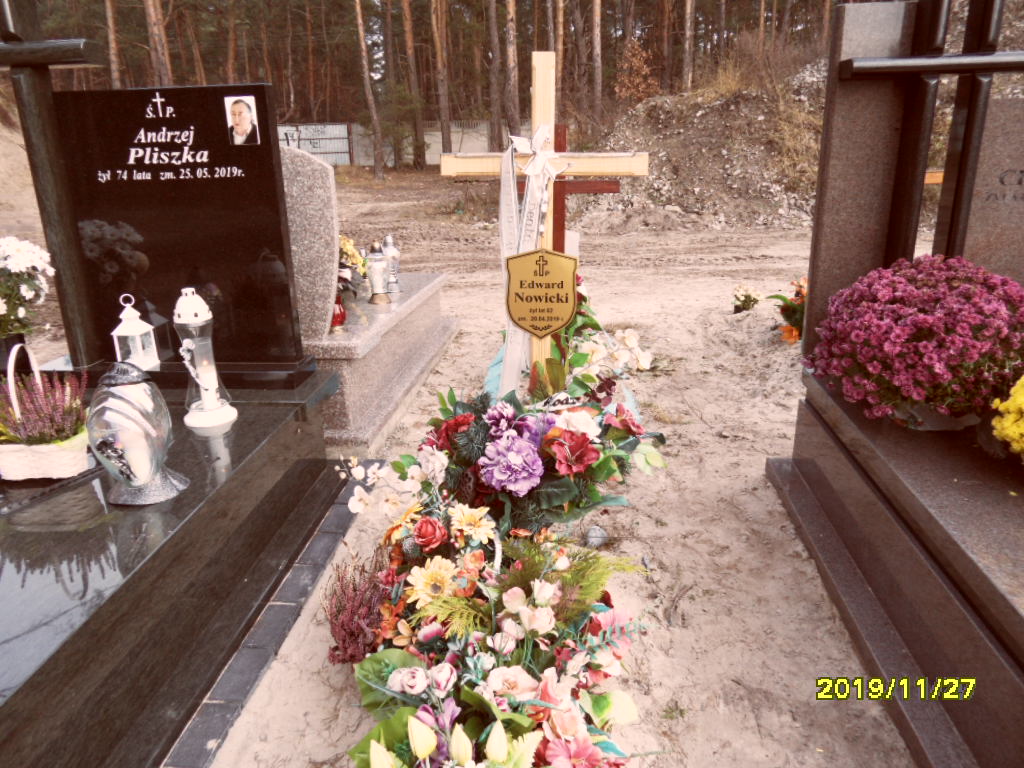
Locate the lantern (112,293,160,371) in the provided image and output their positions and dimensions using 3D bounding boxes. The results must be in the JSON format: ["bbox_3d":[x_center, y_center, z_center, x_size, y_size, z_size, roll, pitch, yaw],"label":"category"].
[{"bbox_3d":[-1.547,-0.218,2.909,0.117,0.315,0.117,0,20,5],"label":"lantern"}]

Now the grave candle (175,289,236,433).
[{"bbox_3d":[-1.116,-0.097,2.552,0.180,0.490,0.180,0,20,5],"label":"grave candle"}]

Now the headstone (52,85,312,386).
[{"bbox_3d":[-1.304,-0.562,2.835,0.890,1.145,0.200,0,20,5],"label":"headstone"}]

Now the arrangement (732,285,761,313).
[{"bbox_3d":[1.820,-0.665,5.500,0.220,0.230,0.220,0,20,5],"label":"arrangement"}]

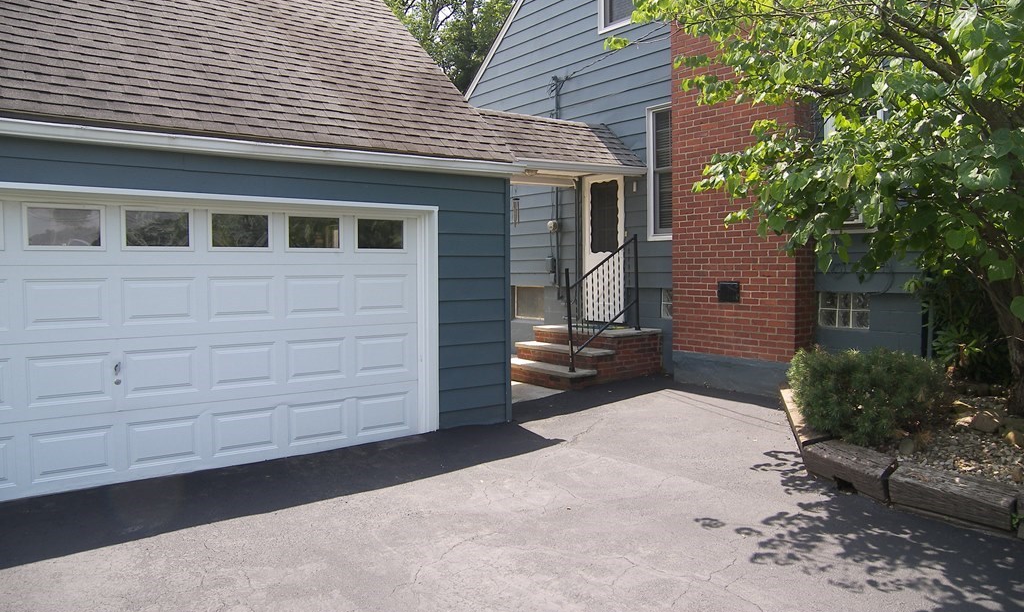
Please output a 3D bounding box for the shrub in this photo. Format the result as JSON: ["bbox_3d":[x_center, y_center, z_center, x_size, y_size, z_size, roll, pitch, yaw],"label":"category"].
[{"bbox_3d":[2.830,0.650,5.680,1.170,0.660,1.100,1,4,27],"label":"shrub"}]

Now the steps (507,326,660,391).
[{"bbox_3d":[0.876,0.628,9.380,1.580,0.640,1.560,-3,4,-37],"label":"steps"}]

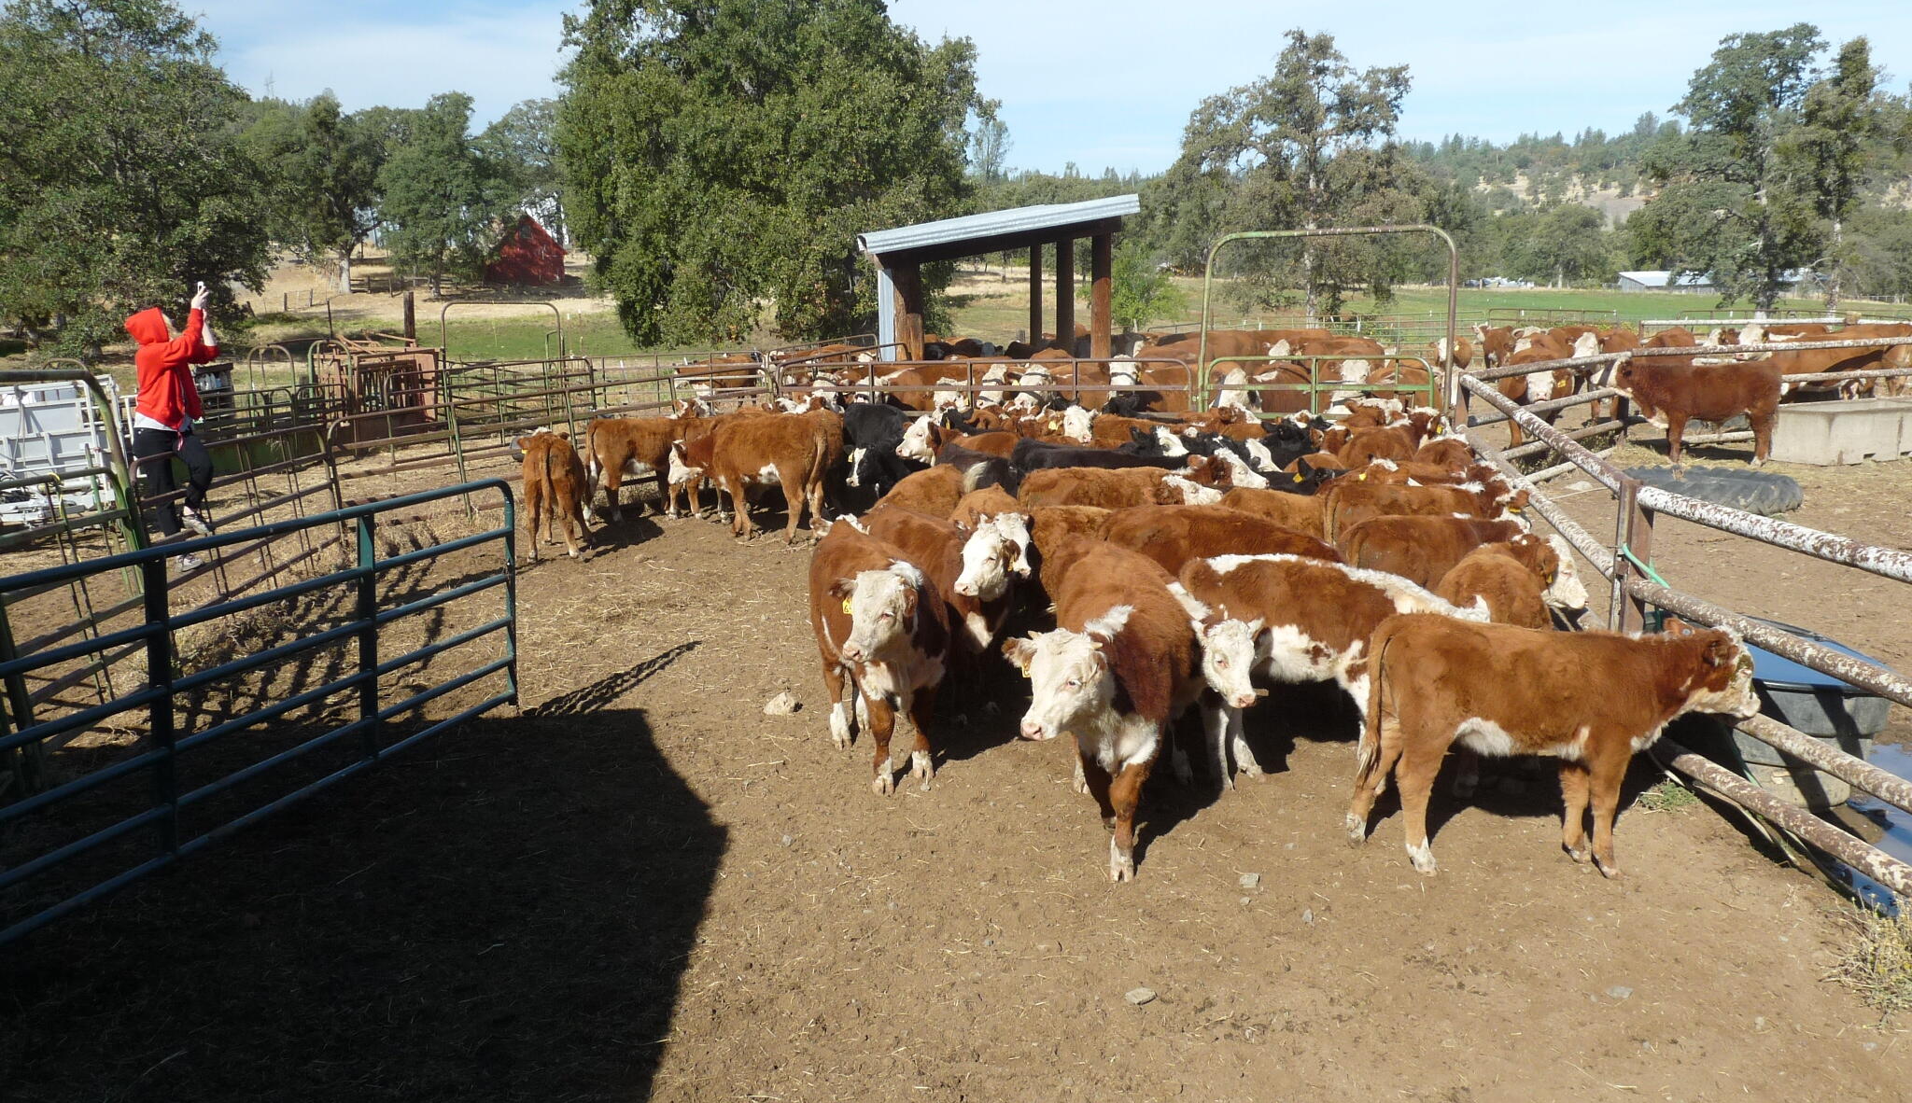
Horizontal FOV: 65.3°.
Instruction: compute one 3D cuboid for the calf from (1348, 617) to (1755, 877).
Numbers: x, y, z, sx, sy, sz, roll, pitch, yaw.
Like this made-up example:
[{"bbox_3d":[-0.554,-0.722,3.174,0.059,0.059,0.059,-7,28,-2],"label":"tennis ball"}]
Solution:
[{"bbox_3d":[2.620,0.848,6.620,1.660,1.090,0.460,1,11,7],"label":"calf"}]

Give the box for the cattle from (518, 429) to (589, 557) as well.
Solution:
[{"bbox_3d":[-3.780,-0.573,14.239,0.470,1.070,1.580,-1,11,-5],"label":"cattle"}]

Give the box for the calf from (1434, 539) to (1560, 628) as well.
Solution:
[{"bbox_3d":[3.270,0.443,8.884,0.550,1.050,1.550,5,12,26],"label":"calf"}]

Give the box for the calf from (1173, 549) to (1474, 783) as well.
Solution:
[{"bbox_3d":[1.980,0.631,7.500,1.750,1.150,0.520,3,12,12],"label":"calf"}]

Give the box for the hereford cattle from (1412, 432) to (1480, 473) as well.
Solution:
[{"bbox_3d":[4.080,-0.401,12.300,0.520,1.150,1.700,5,12,23],"label":"hereford cattle"}]

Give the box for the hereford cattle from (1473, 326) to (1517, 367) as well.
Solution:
[{"bbox_3d":[9.950,-3.638,27.200,0.650,1.220,1.700,6,13,29],"label":"hereford cattle"}]

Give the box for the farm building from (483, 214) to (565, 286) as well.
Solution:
[{"bbox_3d":[-33.791,-23.650,116.940,6.800,6.200,8.500,-2,12,-12],"label":"farm building"}]

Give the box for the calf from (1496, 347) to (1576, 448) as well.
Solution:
[{"bbox_3d":[8.200,-2.092,20.974,0.700,1.330,2.000,3,11,14],"label":"calf"}]

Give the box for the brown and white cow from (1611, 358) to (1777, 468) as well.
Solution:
[{"bbox_3d":[9.030,-1.719,18.200,1.900,1.250,0.600,4,12,18],"label":"brown and white cow"}]

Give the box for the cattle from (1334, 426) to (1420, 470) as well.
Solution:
[{"bbox_3d":[4.470,-0.794,15.418,0.500,1.070,1.620,8,13,36],"label":"cattle"}]

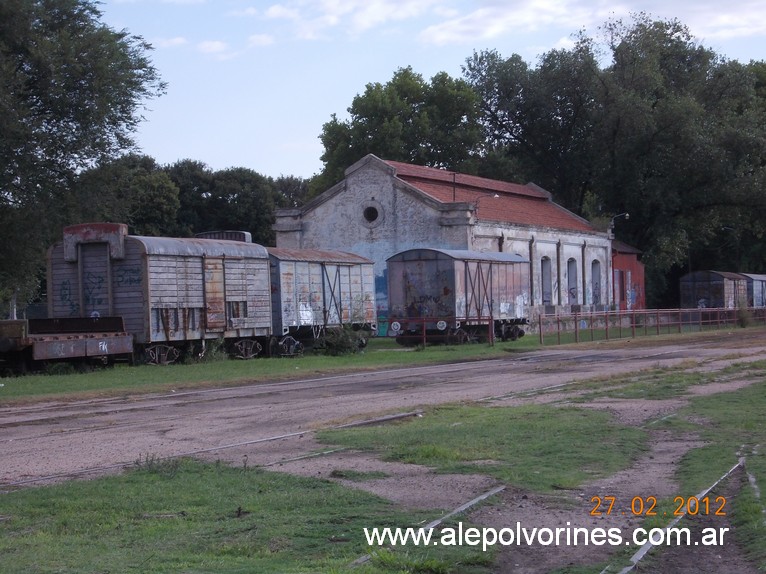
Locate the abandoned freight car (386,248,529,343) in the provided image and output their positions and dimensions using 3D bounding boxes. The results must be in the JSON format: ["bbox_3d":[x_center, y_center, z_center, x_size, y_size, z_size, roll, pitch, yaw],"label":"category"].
[{"bbox_3d":[3.367,0.545,106.977,2.930,4.115,12.678,-1,-1,18],"label":"abandoned freight car"}]

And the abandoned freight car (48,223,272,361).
[{"bbox_3d":[-6.793,0.344,78.672,3.167,4.423,12.500,-1,-1,15],"label":"abandoned freight car"}]

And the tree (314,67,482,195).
[{"bbox_3d":[0.918,-5.865,170.061,12.000,18.200,12.000,-1,-1,0],"label":"tree"}]

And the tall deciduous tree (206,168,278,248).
[{"bbox_3d":[-10.178,-2.542,185.033,6.500,12.300,6.500,-1,-1,0],"label":"tall deciduous tree"}]

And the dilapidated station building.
[{"bbox_3d":[4.625,-2.040,146.710,10.906,9.617,35.602,-1,-1,17],"label":"dilapidated station building"}]

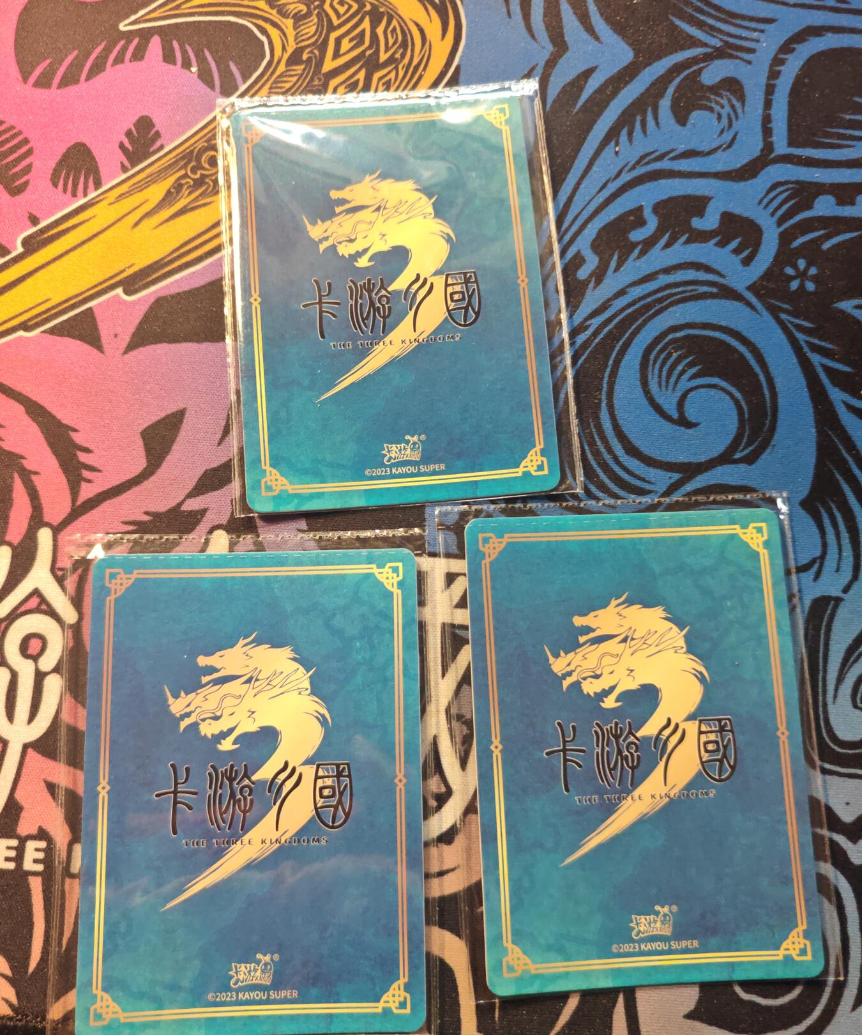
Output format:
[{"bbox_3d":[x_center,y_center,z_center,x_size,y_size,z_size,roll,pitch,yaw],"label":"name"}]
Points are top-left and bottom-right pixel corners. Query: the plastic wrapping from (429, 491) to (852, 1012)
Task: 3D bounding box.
[{"bbox_3d":[0.039,0.042,0.166,0.070,0.002,0.092,-2,80,-2],"label":"plastic wrapping"}]

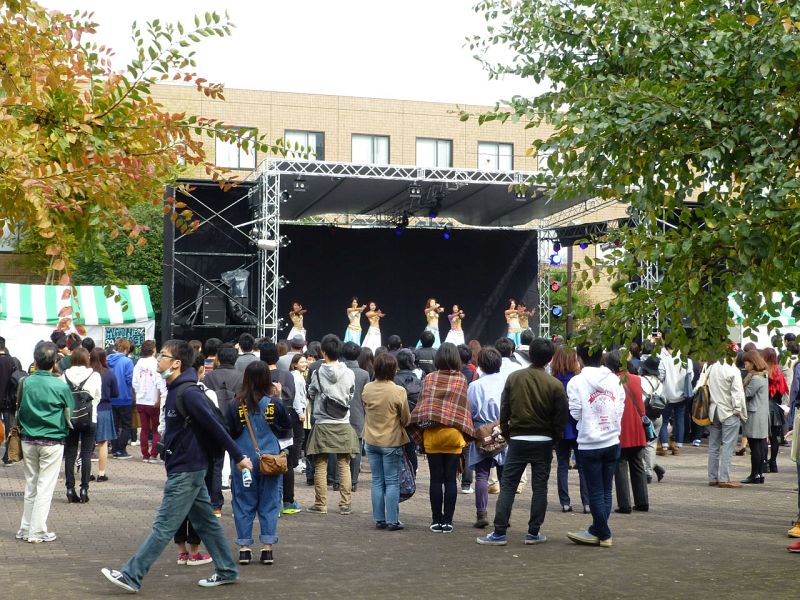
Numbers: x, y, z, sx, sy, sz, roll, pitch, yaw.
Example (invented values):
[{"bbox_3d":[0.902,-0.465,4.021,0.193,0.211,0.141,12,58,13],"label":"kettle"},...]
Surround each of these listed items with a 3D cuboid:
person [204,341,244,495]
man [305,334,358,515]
[{"bbox_3d":[-1.729,1.260,12.035,0.480,1.685,0.420,0,-2,6],"label":"person"},{"bbox_3d":[-0.671,1.209,11.970,0.540,1.743,0.380,0,-2,6],"label":"man"}]

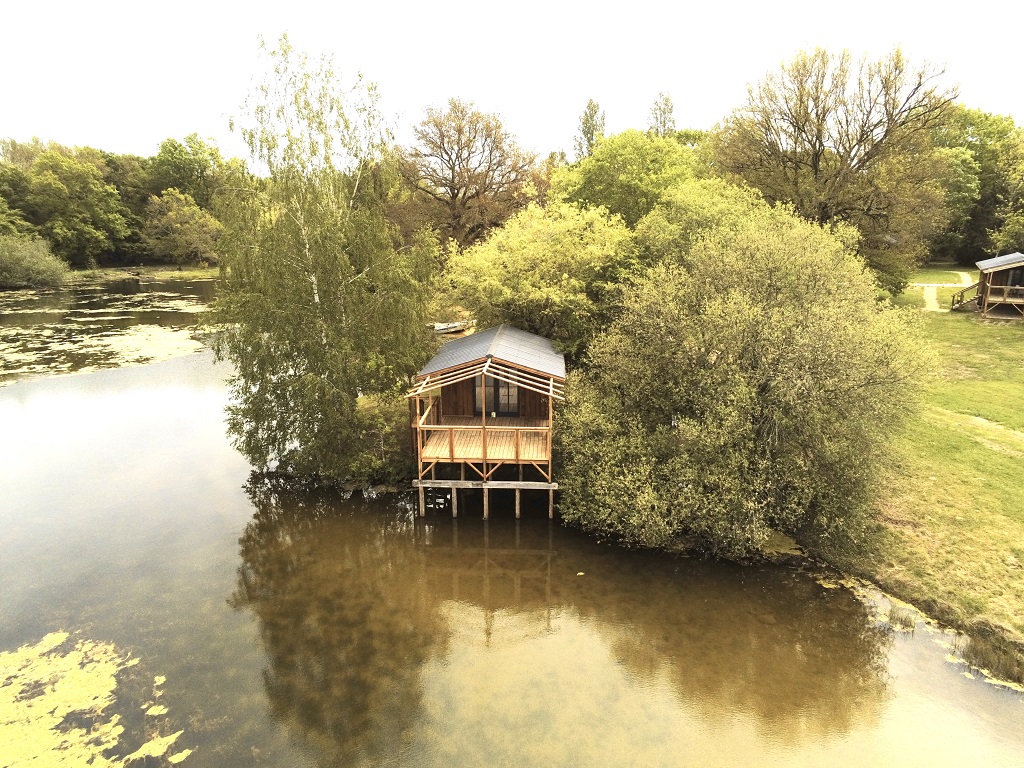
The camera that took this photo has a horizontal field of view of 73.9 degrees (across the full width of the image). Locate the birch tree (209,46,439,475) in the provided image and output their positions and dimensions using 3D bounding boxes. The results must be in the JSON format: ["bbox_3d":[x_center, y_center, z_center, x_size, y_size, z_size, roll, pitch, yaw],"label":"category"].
[{"bbox_3d":[-6.930,-4.467,25.879,8.200,15.900,8.300,0,14,0],"label":"birch tree"}]

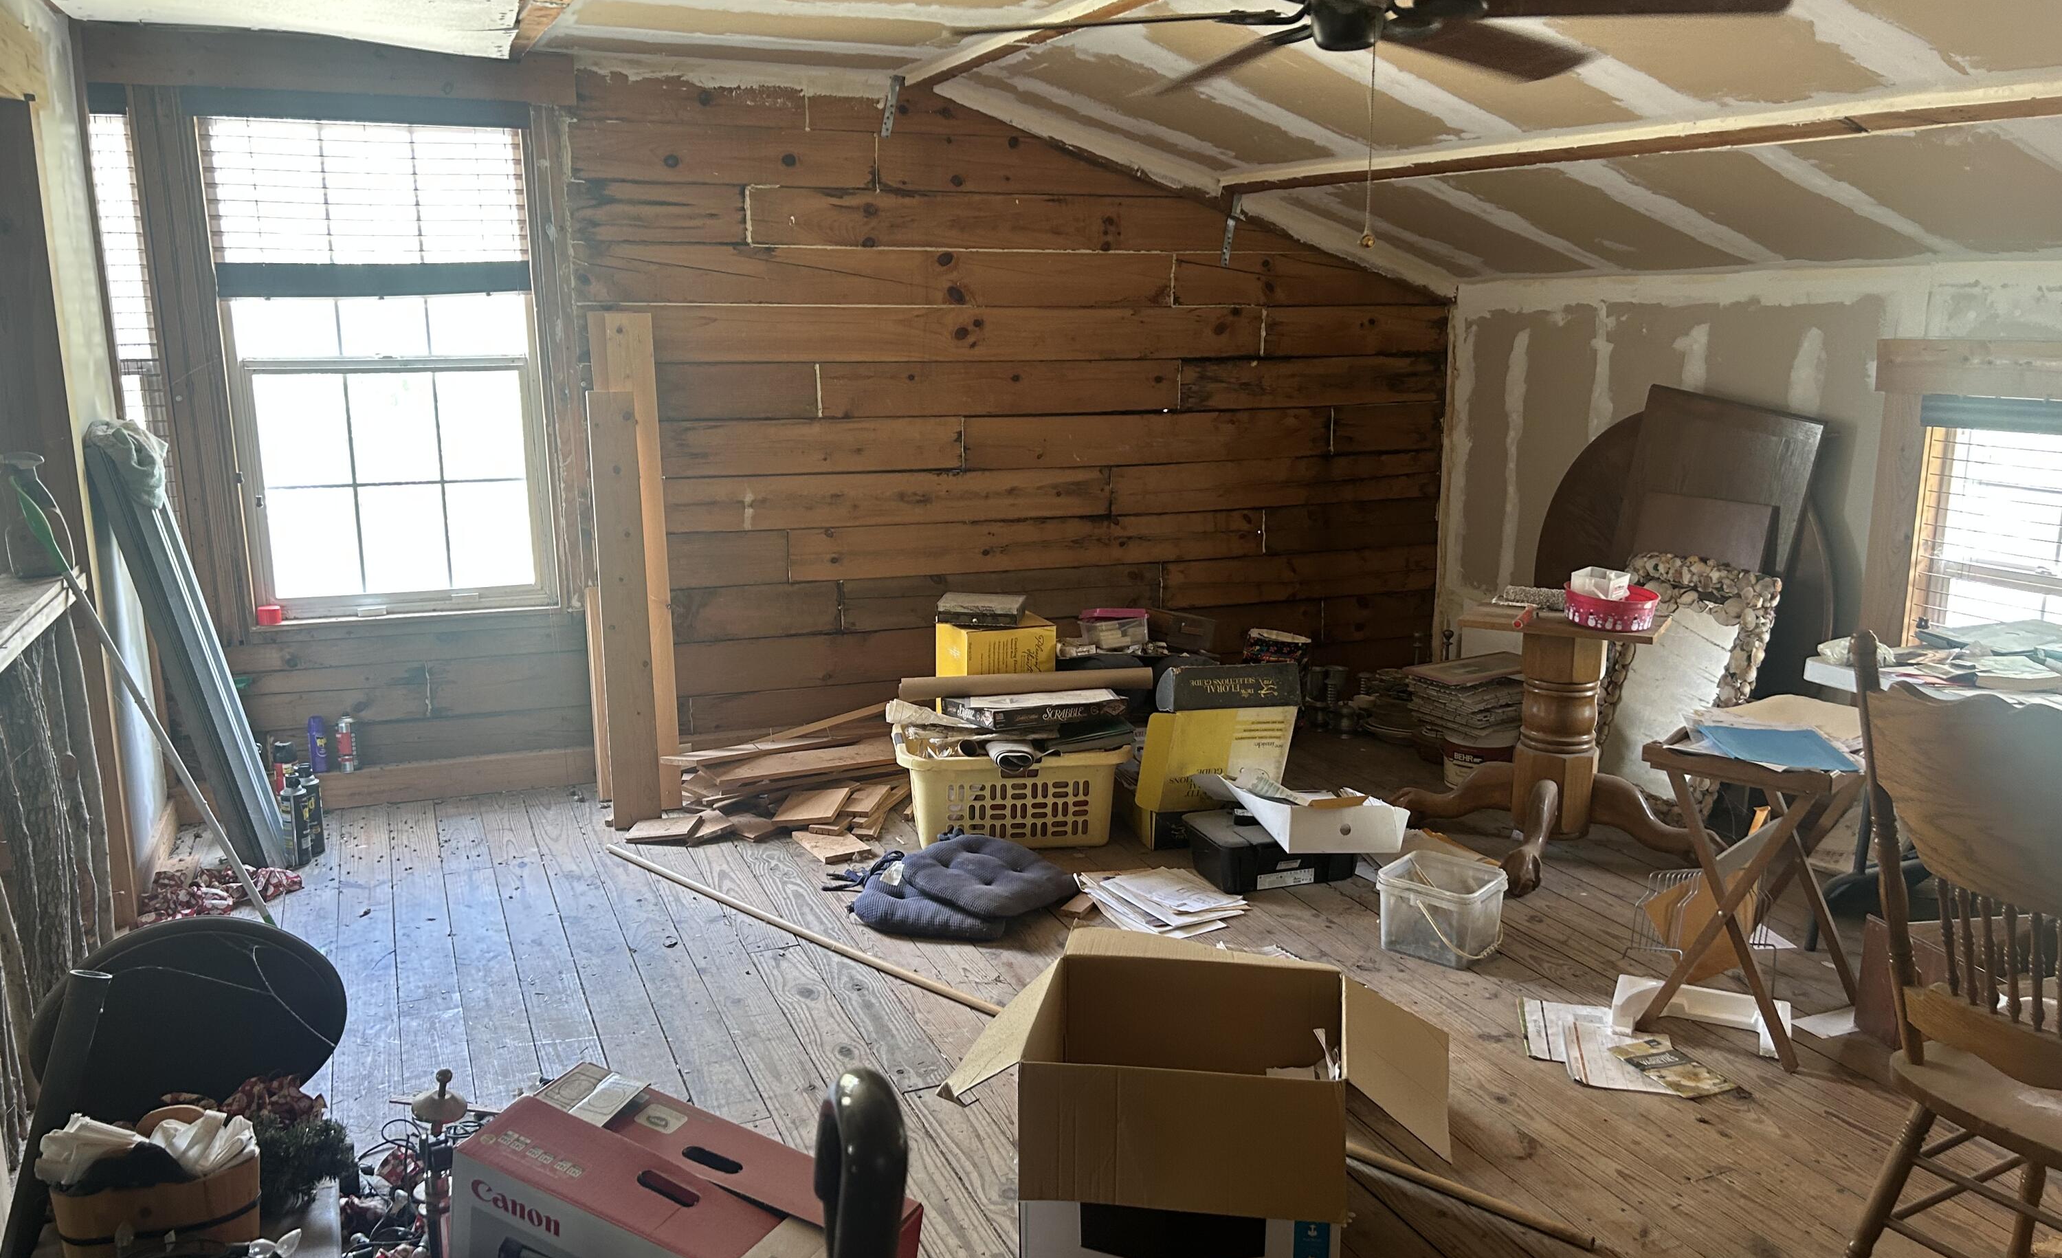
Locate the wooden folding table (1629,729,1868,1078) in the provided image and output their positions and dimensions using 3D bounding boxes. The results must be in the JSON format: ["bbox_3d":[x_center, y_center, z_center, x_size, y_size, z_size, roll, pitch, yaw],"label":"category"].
[{"bbox_3d":[1.547,0.526,3.296,0.365,0.620,0.470,9,15,40],"label":"wooden folding table"}]

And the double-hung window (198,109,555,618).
[{"bbox_3d":[-1.958,-0.784,4.722,0.898,1.519,0.100,-4,12,-19],"label":"double-hung window"}]

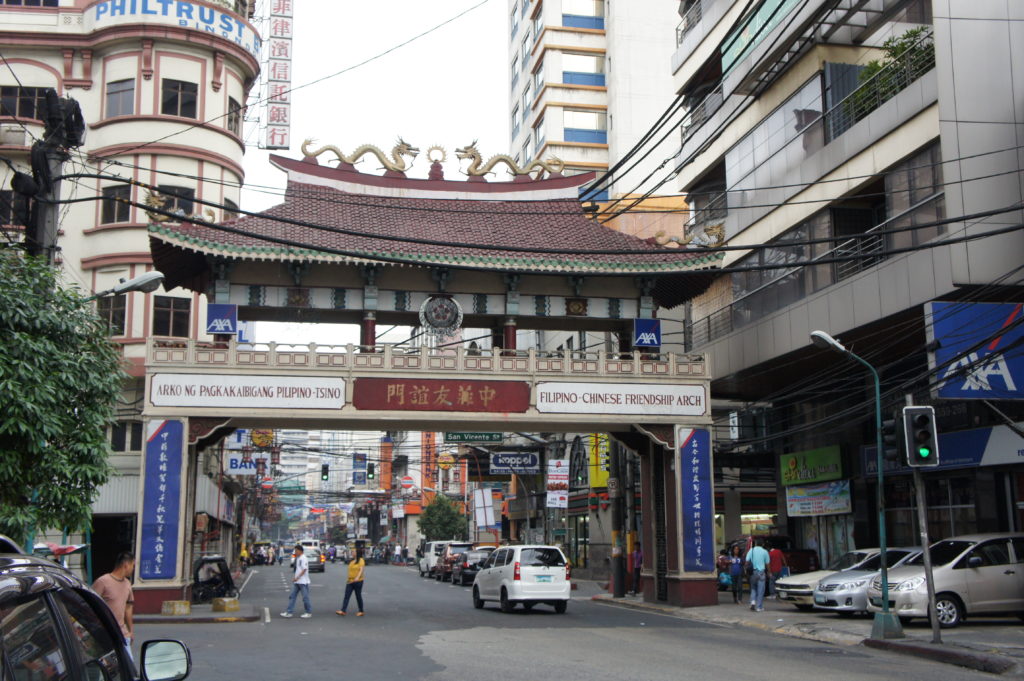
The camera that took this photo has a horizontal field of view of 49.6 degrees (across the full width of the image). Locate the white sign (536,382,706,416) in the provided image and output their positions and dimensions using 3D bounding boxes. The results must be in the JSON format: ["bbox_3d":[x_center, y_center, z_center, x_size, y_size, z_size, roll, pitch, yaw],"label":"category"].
[{"bbox_3d":[2.955,1.564,29.561,4.737,0.822,0.100,2,-11,-12],"label":"white sign"}]

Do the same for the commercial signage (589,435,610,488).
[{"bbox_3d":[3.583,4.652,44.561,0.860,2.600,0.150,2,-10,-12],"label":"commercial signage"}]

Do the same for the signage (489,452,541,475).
[{"bbox_3d":[0.138,5.650,50.916,2.280,1.030,0.180,2,-10,-12],"label":"signage"}]

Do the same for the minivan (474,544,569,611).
[{"bbox_3d":[0.164,6.143,28.742,1.650,1.690,4.150,3,-11,-16],"label":"minivan"}]

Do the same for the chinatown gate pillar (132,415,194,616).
[{"bbox_3d":[-8.686,4.441,28.015,1.112,4.650,2.850,2,-11,-12],"label":"chinatown gate pillar"}]

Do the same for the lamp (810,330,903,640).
[{"bbox_3d":[5.756,2.359,18.662,1.300,5.100,0.500,2,-10,-12],"label":"lamp"}]

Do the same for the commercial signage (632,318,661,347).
[{"bbox_3d":[3.509,-0.199,28.606,0.710,0.710,0.080,2,-10,-12],"label":"commercial signage"}]

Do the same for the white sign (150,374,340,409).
[{"bbox_3d":[-6.508,1.284,27.581,4.737,0.836,0.100,2,-11,-12],"label":"white sign"}]

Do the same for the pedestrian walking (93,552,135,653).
[{"bbox_3d":[-4.271,3.116,11.841,0.460,1.687,0.300,6,-12,-30],"label":"pedestrian walking"}]

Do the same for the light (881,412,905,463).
[{"bbox_3d":[6.136,1.546,17.850,0.320,0.880,0.400,1,-10,-8],"label":"light"}]

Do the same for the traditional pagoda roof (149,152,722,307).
[{"bbox_3d":[-2.016,-2.910,29.172,13.600,3.700,6.000,2,-10,-12],"label":"traditional pagoda roof"}]

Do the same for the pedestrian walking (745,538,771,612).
[{"bbox_3d":[5.506,5.264,25.078,0.560,1.660,0.480,-1,-10,3],"label":"pedestrian walking"}]

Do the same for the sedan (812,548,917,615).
[{"bbox_3d":[9.028,5.476,25.306,4.540,1.480,1.760,3,-11,-19],"label":"sedan"}]

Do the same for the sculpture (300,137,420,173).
[{"bbox_3d":[-3.977,-4.938,29.124,3.200,1.000,0.500,2,-10,-12],"label":"sculpture"}]

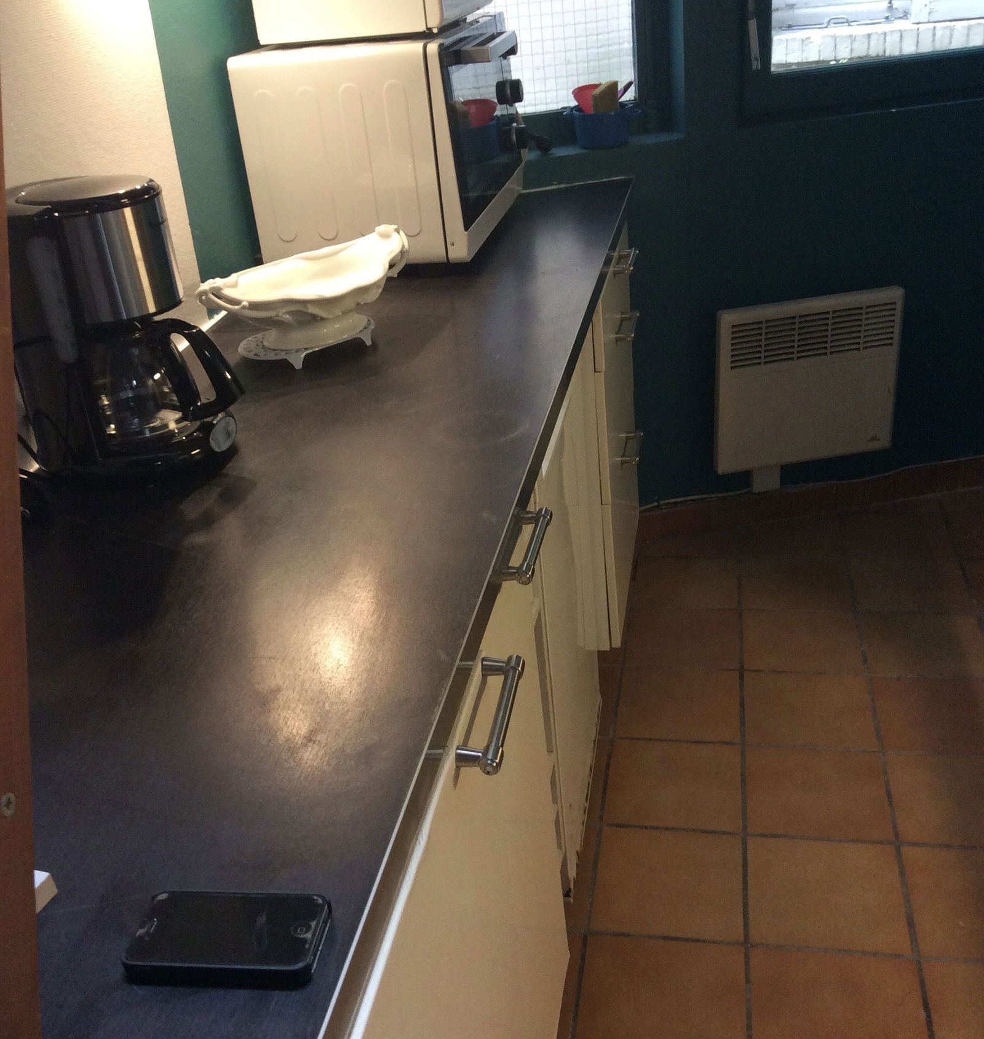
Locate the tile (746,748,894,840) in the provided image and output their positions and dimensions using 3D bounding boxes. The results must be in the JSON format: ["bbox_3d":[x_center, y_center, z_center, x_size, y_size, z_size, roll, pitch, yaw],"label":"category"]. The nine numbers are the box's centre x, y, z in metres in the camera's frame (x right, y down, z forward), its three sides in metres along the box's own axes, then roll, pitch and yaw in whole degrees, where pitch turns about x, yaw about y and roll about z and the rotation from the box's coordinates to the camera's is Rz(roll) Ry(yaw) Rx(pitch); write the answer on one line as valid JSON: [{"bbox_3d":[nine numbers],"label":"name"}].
[{"bbox_3d":[0.582,0.493,2.184,0.244,0.012,0.244,1,27,11],"label":"tile"}]

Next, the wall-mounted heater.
[{"bbox_3d":[0.750,-0.314,2.933,0.444,0.462,0.065,-9,27,-8],"label":"wall-mounted heater"}]

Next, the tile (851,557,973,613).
[{"bbox_3d":[0.973,0.159,2.848,0.248,0.012,0.248,1,27,11],"label":"tile"}]

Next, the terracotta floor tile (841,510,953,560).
[{"bbox_3d":[0.999,0.043,3.013,0.244,0.012,0.244,1,27,11],"label":"terracotta floor tile"}]

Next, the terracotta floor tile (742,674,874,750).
[{"bbox_3d":[0.636,0.387,2.448,0.248,0.012,0.248,1,27,11],"label":"terracotta floor tile"}]

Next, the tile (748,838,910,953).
[{"bbox_3d":[0.539,0.607,1.965,0.244,0.012,0.244,1,27,11],"label":"tile"}]

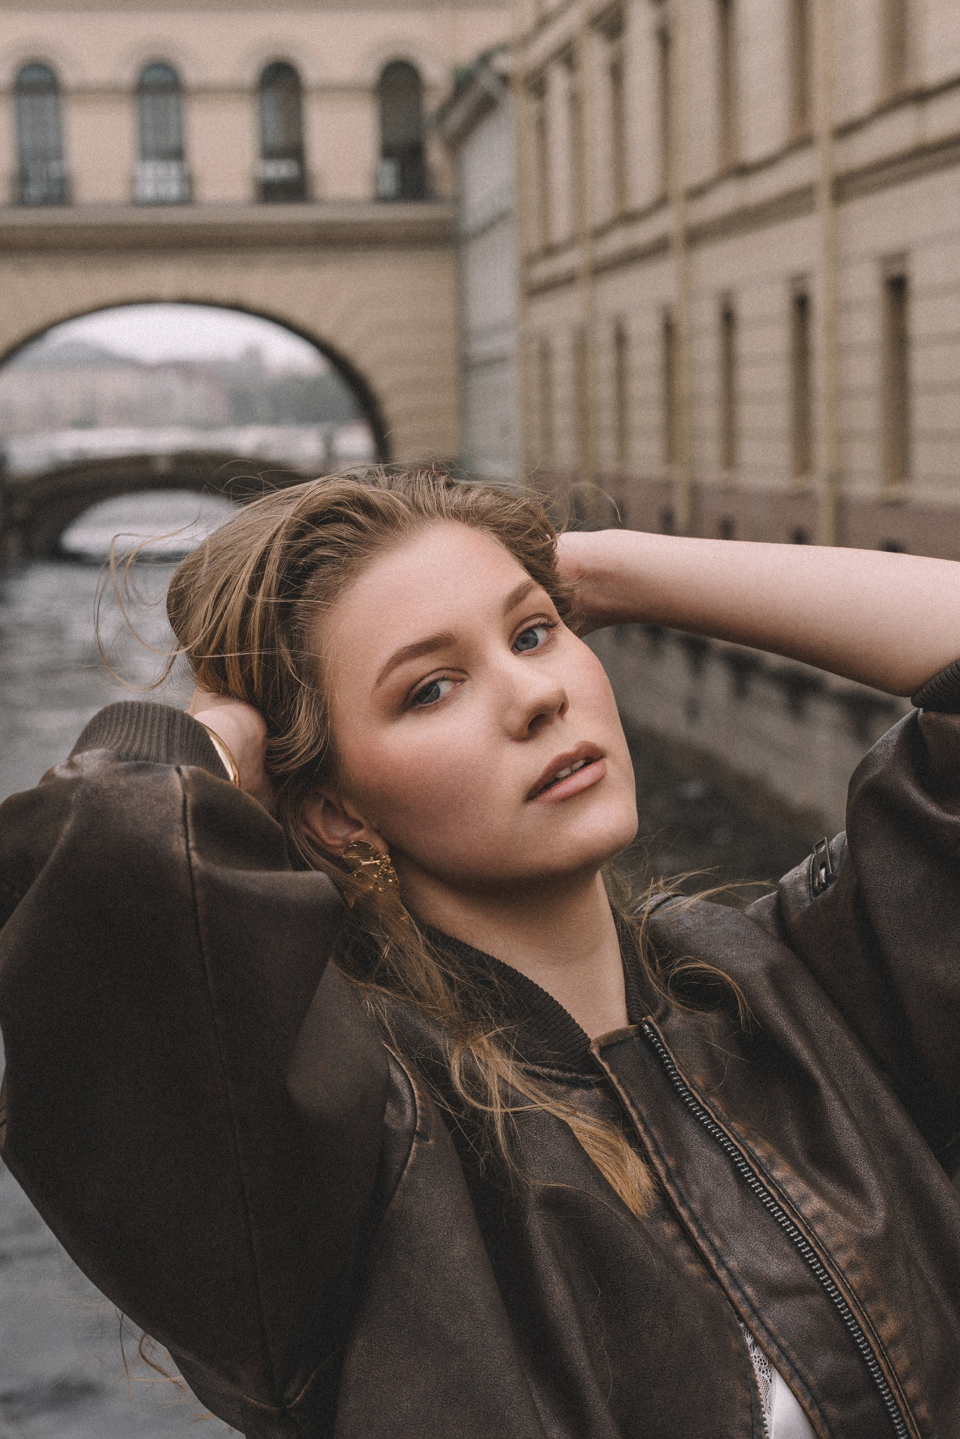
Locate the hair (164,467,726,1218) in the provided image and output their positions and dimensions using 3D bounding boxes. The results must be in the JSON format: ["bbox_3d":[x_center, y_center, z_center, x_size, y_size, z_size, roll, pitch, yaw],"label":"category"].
[{"bbox_3d":[0.002,0.058,1.695,0.210,0.385,0.240,-25,-8,-26],"label":"hair"}]

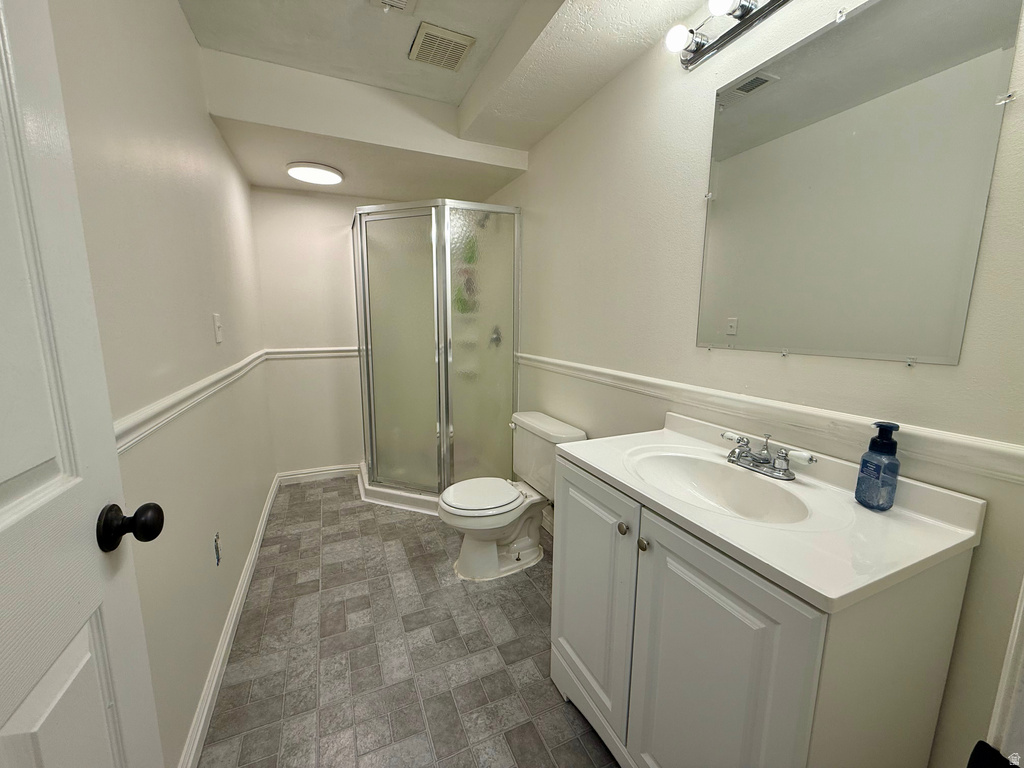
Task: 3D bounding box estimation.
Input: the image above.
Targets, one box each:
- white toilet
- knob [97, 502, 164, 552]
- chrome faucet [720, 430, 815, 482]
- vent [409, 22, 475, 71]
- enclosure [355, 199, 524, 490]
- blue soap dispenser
[{"bbox_3d":[-0.051,0.562,2.116,0.656,0.694,0.496,-4,10,-23],"label":"white toilet"},{"bbox_3d":[-0.554,0.207,0.612,0.064,0.067,0.067,-4,10,-23],"label":"knob"},{"bbox_3d":[0.615,0.181,1.065,0.170,0.092,0.258,-4,10,-23],"label":"chrome faucet"},{"bbox_3d":[-0.288,-1.372,1.689,0.213,0.021,0.248,-4,10,-23],"label":"vent"},{"bbox_3d":[-0.585,-0.250,2.914,0.918,1.763,1.002,-4,10,-23],"label":"enclosure"},{"bbox_3d":[0.767,0.169,0.871,0.060,0.178,0.058,6,10,30],"label":"blue soap dispenser"}]

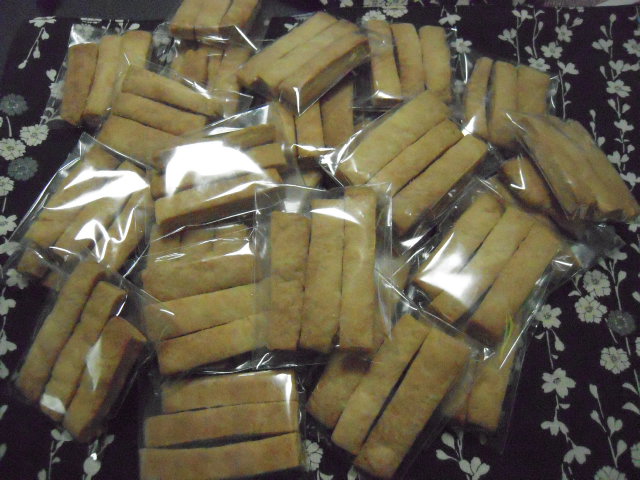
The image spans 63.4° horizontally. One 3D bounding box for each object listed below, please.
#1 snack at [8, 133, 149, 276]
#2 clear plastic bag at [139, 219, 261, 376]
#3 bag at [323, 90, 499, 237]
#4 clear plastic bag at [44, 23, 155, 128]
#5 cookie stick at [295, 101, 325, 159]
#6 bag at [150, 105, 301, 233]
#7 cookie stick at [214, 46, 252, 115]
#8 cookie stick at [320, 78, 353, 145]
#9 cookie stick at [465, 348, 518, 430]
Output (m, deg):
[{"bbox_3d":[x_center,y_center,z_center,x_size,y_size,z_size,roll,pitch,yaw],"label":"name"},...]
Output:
[{"bbox_3d":[-0.211,-0.029,0.459,0.090,0.026,0.120,14,63,7],"label":"snack"},{"bbox_3d":[-0.081,0.048,0.412,0.120,0.026,0.090,-15,63,-8],"label":"clear plastic bag"},{"bbox_3d":[0.081,-0.069,0.458,0.089,0.026,0.124,41,69,19],"label":"bag"},{"bbox_3d":[-0.233,-0.174,0.550,0.092,0.024,0.122,-3,62,-2],"label":"clear plastic bag"},{"bbox_3d":[-0.011,-0.126,0.509,0.024,0.018,0.106,-5,62,-3],"label":"cookie stick"},{"bbox_3d":[-0.085,-0.062,0.458,0.120,0.026,0.088,-14,63,-7],"label":"bag"},{"bbox_3d":[-0.093,-0.169,0.550,0.024,0.018,0.106,2,62,1],"label":"cookie stick"},{"bbox_3d":[0.018,-0.129,0.510,0.024,0.018,0.106,-4,62,-2],"label":"cookie stick"},{"bbox_3d":[0.138,0.095,0.410,0.024,0.018,0.106,18,63,9],"label":"cookie stick"}]

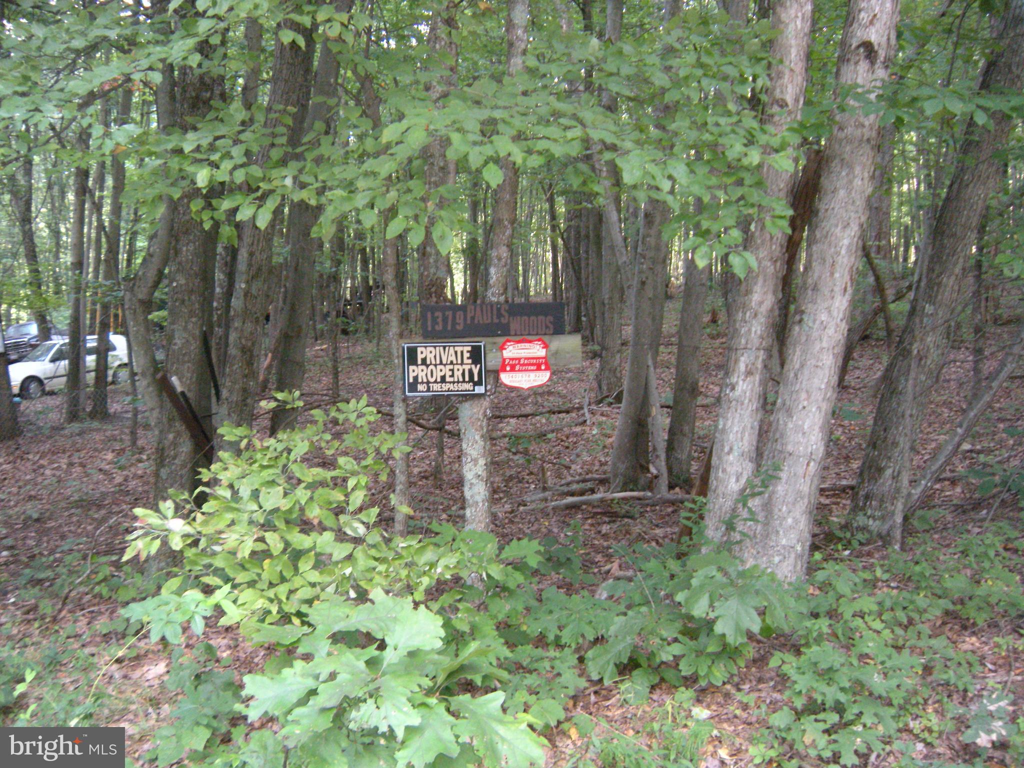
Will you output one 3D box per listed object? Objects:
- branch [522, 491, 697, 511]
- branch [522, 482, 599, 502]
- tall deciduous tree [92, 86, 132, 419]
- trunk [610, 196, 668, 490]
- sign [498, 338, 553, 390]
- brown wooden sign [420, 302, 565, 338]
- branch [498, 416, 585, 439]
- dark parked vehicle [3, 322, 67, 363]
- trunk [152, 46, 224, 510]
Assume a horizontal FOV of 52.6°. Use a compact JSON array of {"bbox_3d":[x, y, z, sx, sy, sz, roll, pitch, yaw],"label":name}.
[{"bbox_3d":[0.618,0.764,6.750,1.220,0.100,0.160,0,2,-19],"label":"branch"},{"bbox_3d":[0.332,0.743,7.100,0.720,0.090,0.120,-1,2,-34],"label":"branch"},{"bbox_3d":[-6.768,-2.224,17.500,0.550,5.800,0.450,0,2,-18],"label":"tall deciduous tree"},{"bbox_3d":[0.900,-0.292,7.350,0.400,2.150,0.360,0,1,0],"label":"trunk"},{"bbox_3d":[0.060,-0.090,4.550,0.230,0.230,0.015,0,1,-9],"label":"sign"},{"bbox_3d":[-0.084,-0.280,4.550,0.635,0.147,0.025,0,1,-10],"label":"brown wooden sign"},{"bbox_3d":[0.307,0.455,10.600,1.250,0.100,0.150,-1,2,-34],"label":"branch"},{"bbox_3d":[-17.700,-1.400,39.000,1.950,1.900,5.300,0,1,-7],"label":"dark parked vehicle"},{"bbox_3d":[-1.532,-0.479,4.900,0.330,2.300,0.310,0,1,-12],"label":"trunk"}]

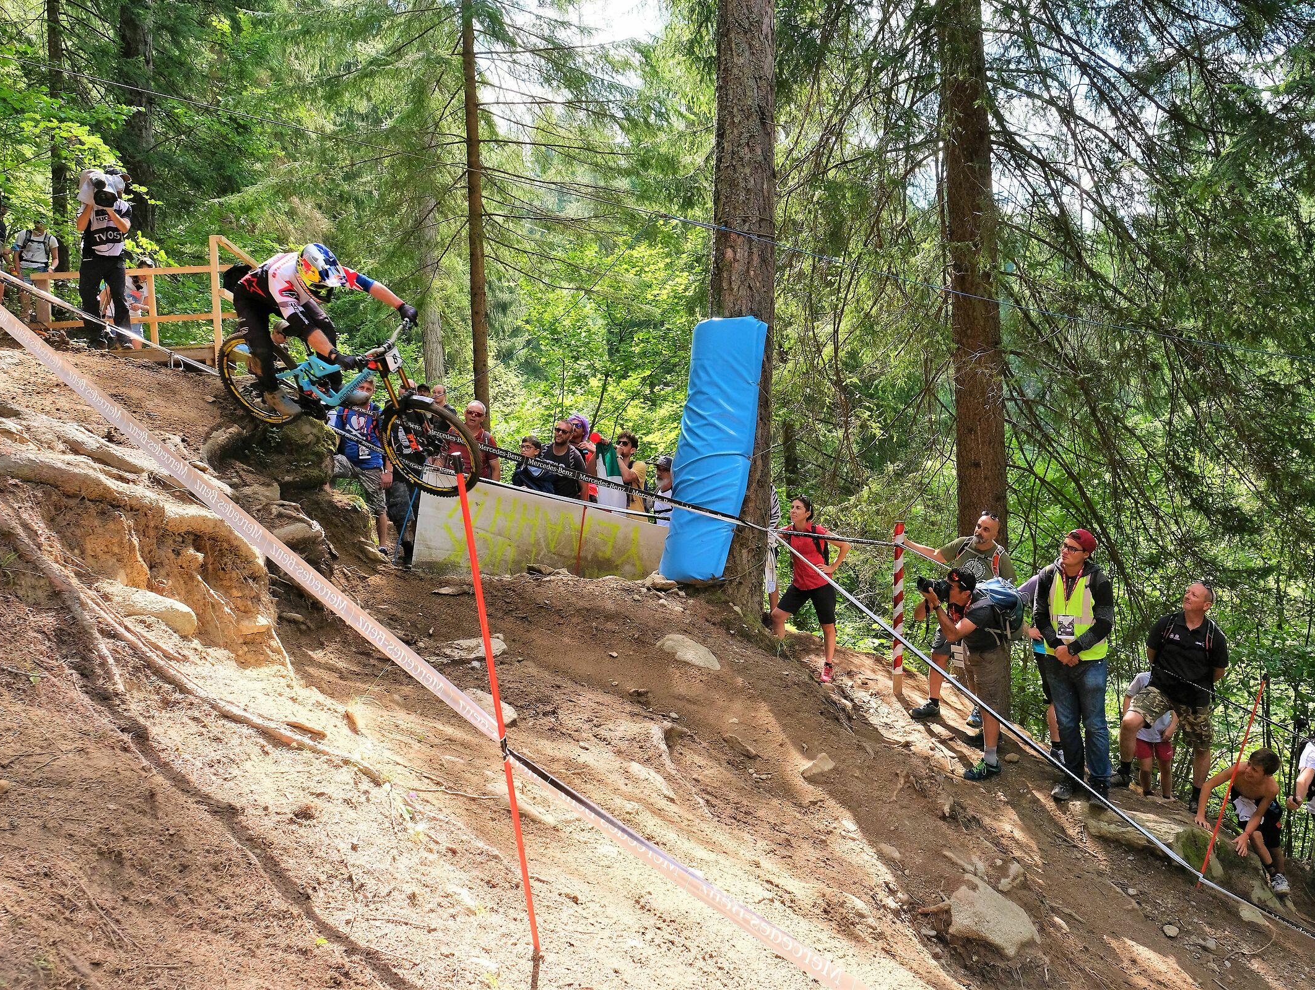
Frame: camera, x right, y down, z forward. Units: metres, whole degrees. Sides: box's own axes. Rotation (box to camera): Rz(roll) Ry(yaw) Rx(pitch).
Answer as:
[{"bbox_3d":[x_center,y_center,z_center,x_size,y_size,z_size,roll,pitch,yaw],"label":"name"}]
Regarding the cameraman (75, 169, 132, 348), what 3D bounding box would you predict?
[{"bbox_3d":[-5.450,-2.343,9.750,0.580,1.780,0.650,1,-2,-37],"label":"cameraman"}]

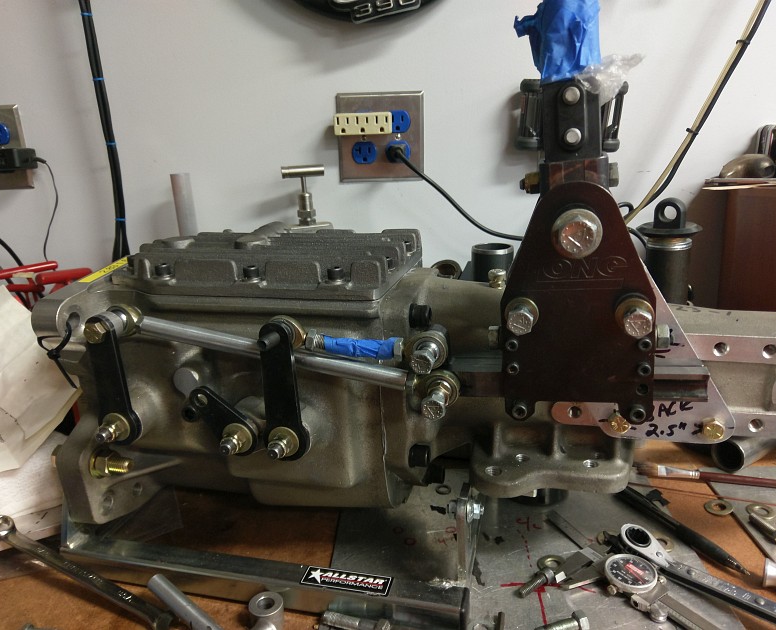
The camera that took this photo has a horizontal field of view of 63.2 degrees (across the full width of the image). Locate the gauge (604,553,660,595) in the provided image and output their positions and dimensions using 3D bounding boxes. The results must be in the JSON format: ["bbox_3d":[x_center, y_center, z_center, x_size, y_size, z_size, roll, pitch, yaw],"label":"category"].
[{"bbox_3d":[0.163,0.176,0.424,0.033,0.010,0.033,-12,21,-28],"label":"gauge"}]

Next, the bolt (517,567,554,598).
[{"bbox_3d":[0.102,0.184,0.429,0.029,0.013,0.013,-17,25,-28],"label":"bolt"}]

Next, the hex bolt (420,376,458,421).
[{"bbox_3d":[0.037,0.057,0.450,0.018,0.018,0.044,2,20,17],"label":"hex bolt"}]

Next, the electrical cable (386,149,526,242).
[{"bbox_3d":[0.091,-0.162,0.848,0.190,0.130,0.050,1,20,5],"label":"electrical cable"}]

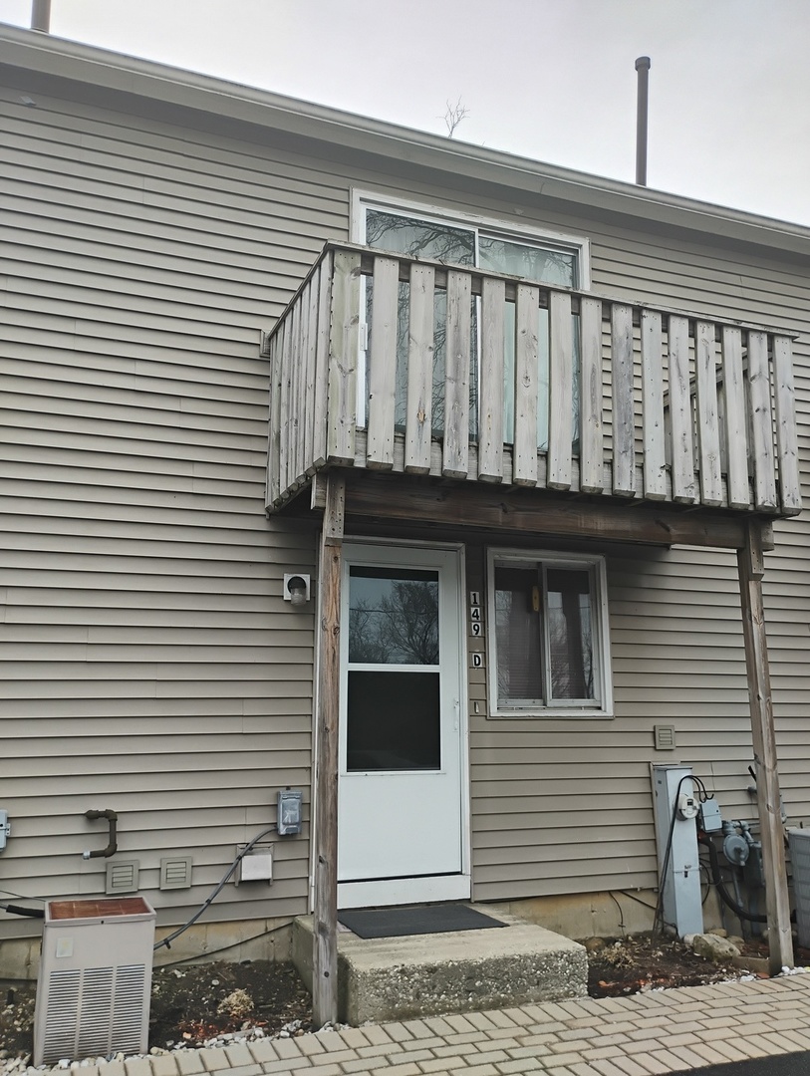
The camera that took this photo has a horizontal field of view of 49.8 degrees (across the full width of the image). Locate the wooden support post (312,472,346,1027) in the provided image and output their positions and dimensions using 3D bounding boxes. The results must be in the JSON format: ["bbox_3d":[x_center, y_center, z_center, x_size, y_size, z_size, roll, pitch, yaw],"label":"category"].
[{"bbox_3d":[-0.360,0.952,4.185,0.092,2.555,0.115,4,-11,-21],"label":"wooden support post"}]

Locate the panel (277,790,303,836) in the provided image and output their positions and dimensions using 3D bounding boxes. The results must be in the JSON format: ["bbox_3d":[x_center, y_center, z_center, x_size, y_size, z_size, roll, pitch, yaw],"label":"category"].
[{"bbox_3d":[-0.671,1.587,5.050,0.135,0.245,0.090,4,-11,-21],"label":"panel"}]

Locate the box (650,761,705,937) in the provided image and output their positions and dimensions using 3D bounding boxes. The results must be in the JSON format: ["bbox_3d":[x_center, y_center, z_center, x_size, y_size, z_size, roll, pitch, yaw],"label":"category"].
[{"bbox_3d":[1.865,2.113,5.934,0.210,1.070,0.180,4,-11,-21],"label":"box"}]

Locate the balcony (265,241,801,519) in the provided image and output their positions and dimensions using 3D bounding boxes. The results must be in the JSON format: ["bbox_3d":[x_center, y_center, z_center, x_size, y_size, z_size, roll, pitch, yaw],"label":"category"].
[{"bbox_3d":[0.788,-0.708,5.407,3.025,1.180,1.300,4,-11,-21],"label":"balcony"}]

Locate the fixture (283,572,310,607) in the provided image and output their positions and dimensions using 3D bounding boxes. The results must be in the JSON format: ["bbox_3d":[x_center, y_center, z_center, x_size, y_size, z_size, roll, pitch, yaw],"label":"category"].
[{"bbox_3d":[-0.646,0.310,5.282,0.162,0.195,0.125,4,-11,-21],"label":"fixture"}]

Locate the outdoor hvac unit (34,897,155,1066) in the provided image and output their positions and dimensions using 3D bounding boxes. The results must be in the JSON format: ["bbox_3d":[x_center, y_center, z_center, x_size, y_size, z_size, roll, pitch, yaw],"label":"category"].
[{"bbox_3d":[-1.352,1.901,3.803,0.450,0.560,0.410,4,-11,-21],"label":"outdoor hvac unit"}]

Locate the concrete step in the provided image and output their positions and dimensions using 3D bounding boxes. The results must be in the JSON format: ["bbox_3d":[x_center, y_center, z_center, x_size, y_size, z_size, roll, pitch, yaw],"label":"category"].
[{"bbox_3d":[0.144,2.230,4.680,1.245,0.225,1.160,4,-11,-21],"label":"concrete step"}]

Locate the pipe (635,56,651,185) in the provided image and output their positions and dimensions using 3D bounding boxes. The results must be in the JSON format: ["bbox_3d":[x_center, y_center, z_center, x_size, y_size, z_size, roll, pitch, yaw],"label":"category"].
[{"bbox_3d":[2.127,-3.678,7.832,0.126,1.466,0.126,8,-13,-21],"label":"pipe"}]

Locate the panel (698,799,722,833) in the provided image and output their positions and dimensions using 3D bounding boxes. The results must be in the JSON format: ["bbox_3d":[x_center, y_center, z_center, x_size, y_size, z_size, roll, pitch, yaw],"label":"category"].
[{"bbox_3d":[2.133,1.955,6.120,0.145,0.195,0.080,4,-11,-21],"label":"panel"}]

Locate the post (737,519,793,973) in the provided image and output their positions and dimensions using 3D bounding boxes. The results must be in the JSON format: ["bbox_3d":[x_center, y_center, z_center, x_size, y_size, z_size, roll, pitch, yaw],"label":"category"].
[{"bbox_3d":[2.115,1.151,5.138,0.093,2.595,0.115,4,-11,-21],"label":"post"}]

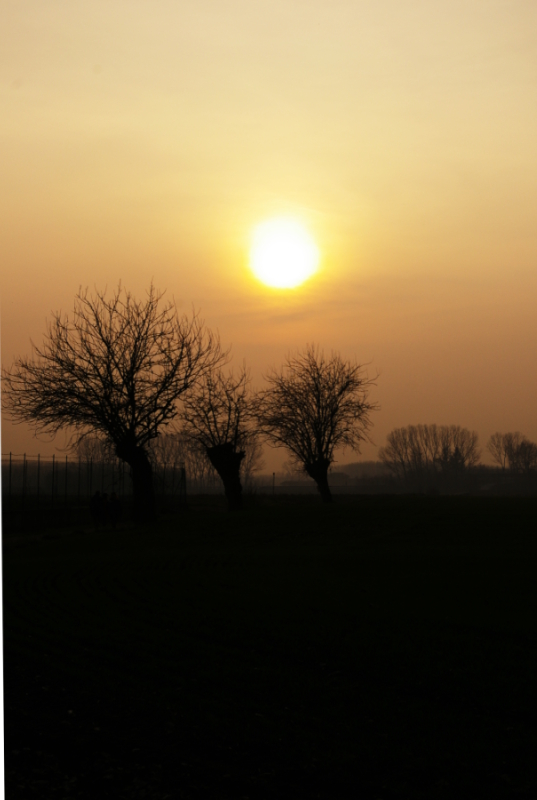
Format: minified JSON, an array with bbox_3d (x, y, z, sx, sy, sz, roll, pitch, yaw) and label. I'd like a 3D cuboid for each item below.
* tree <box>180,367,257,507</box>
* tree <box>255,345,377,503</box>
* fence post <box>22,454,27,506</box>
[{"bbox_3d":[-3.550,2.717,121.000,5.500,10.600,5.500,0,-3,0],"label":"tree"},{"bbox_3d":[4.700,2.350,167.000,12.200,15.800,12.200,0,-3,0],"label":"tree"},{"bbox_3d":[-10.360,3.401,71.000,0.090,2.300,0.090,0,-3,0],"label":"fence post"}]

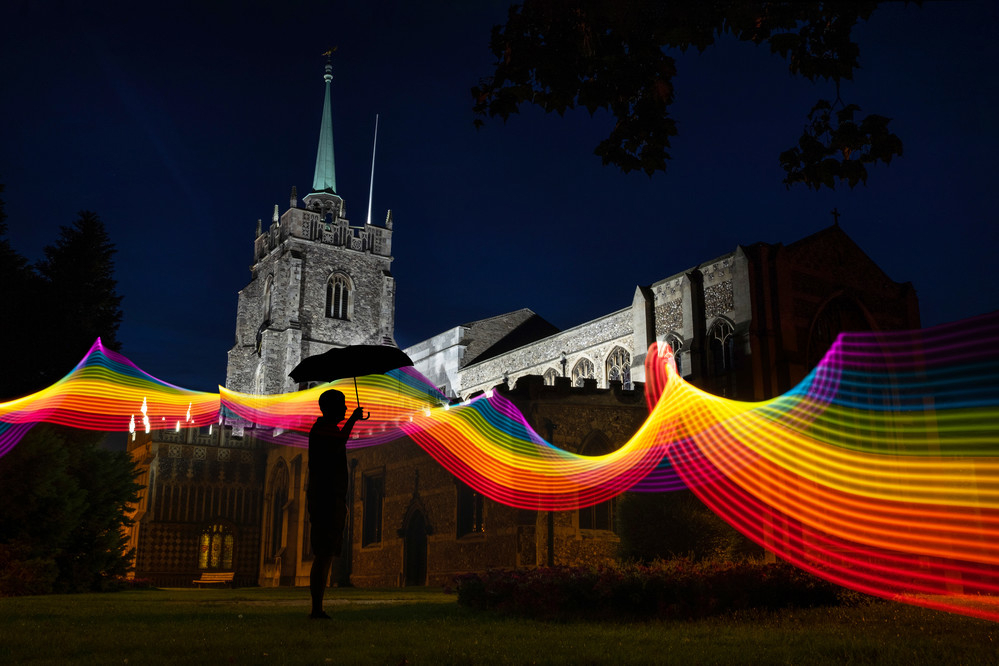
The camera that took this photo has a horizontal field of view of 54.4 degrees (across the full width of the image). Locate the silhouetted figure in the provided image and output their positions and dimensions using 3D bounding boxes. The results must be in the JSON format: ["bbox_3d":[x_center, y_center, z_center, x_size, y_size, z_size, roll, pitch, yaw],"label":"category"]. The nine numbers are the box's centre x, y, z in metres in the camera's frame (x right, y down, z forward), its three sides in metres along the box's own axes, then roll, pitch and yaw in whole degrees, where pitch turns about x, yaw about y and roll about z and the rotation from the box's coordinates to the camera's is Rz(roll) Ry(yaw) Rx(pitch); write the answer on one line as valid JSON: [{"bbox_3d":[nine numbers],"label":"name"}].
[{"bbox_3d":[-1.274,1.300,7.547,0.430,1.750,0.500,1,-15,-5],"label":"silhouetted figure"}]

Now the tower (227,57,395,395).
[{"bbox_3d":[-13.604,-2.158,73.338,10.300,41.502,10.300,9,-17,-32],"label":"tower"}]

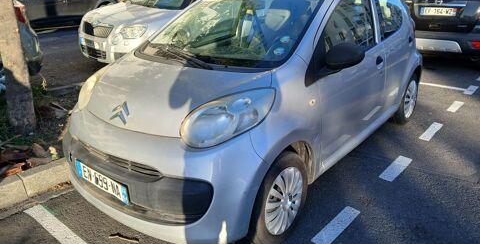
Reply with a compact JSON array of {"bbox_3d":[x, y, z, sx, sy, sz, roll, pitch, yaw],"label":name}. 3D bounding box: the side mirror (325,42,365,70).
[{"bbox_3d":[0.604,-0.377,2.080,0.210,0.140,0.110,13,25,38],"label":"side mirror"}]

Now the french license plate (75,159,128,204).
[{"bbox_3d":[-0.763,0.324,1.965,0.520,0.110,0.025,13,23,38],"label":"french license plate"}]

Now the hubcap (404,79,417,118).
[{"bbox_3d":[1.724,-0.226,3.668,0.050,0.385,0.385,13,25,38],"label":"hubcap"}]

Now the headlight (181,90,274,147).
[{"bbox_3d":[-0.055,-0.023,1.803,0.310,0.250,0.460,10,23,33],"label":"headlight"}]

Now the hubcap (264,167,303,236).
[{"bbox_3d":[0.238,0.433,1.985,0.050,0.385,0.385,13,25,38],"label":"hubcap"}]

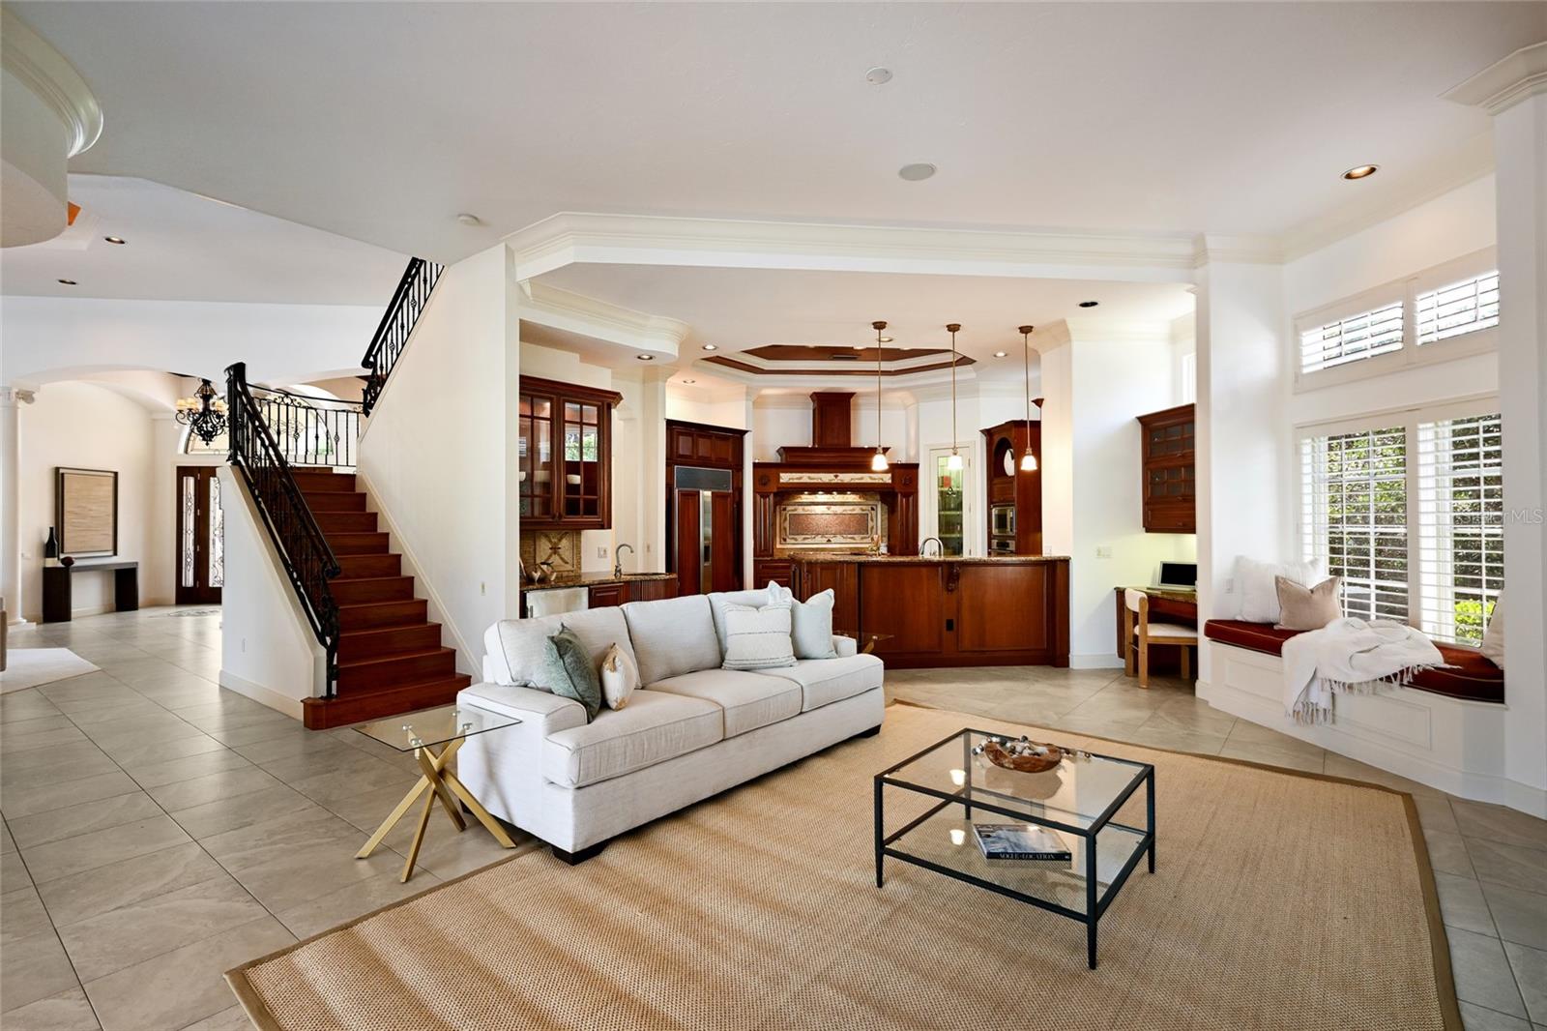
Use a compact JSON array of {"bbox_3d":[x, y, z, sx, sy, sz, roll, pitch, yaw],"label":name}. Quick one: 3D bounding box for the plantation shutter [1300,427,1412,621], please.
[{"bbox_3d":[3.892,0.072,4.613,0.070,1.240,0.750,0,-1,-7],"label":"plantation shutter"}]

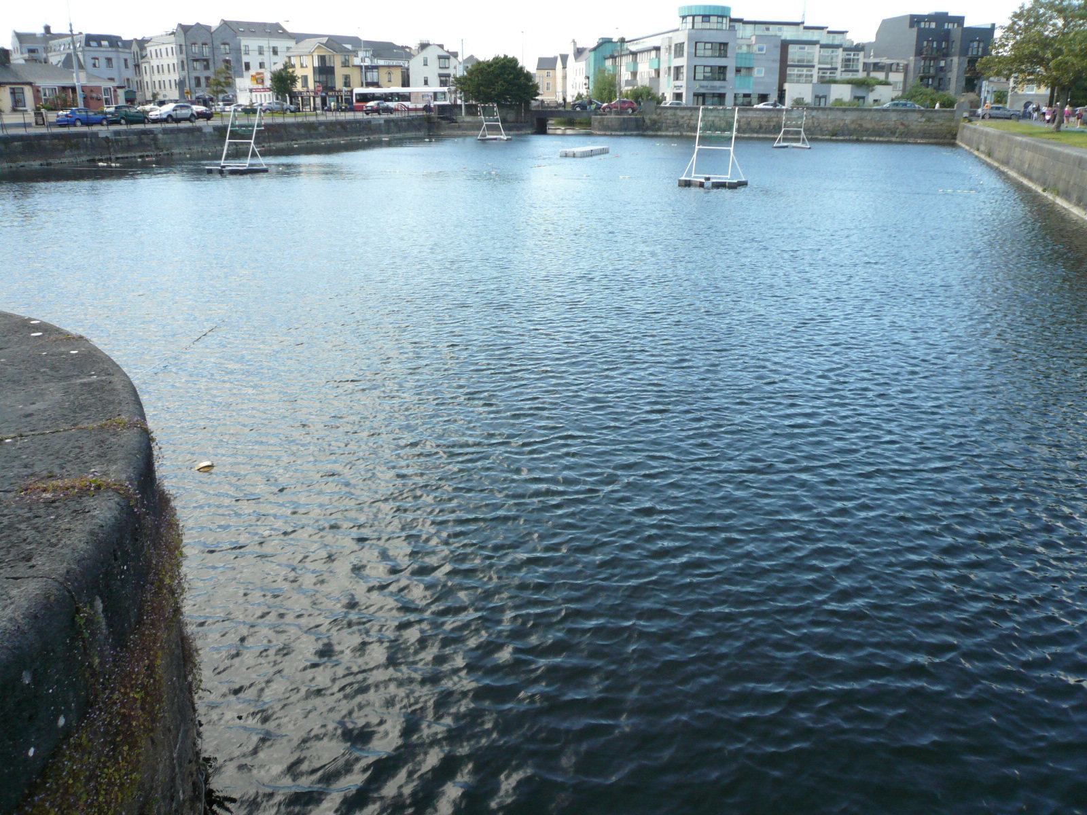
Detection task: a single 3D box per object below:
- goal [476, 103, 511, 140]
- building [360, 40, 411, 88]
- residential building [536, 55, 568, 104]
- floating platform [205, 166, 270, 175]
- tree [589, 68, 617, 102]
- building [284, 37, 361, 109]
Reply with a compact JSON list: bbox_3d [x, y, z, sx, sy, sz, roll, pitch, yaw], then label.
[{"bbox_3d":[-4.661,-26.506,81.800,2.800,3.200,2.100,7,20,18],"label":"goal"},{"bbox_3d":[-24.412,-51.669,137.000,8.000,10.200,7.500,-8,21,-24],"label":"building"},{"bbox_3d":[1.685,-67.694,182.920,6.800,11.000,7.500,-1,19,-2],"label":"residential building"},{"bbox_3d":[-15.414,-12.110,44.575,2.800,0.360,1.500,6,20,17],"label":"floating platform"},{"bbox_3d":[8.115,-43.091,119.206,3.800,5.900,3.700,0,19,0],"label":"tree"},{"bbox_3d":[-33.117,-50.356,133.059,11.500,11.000,10.500,-5,20,-14],"label":"building"}]

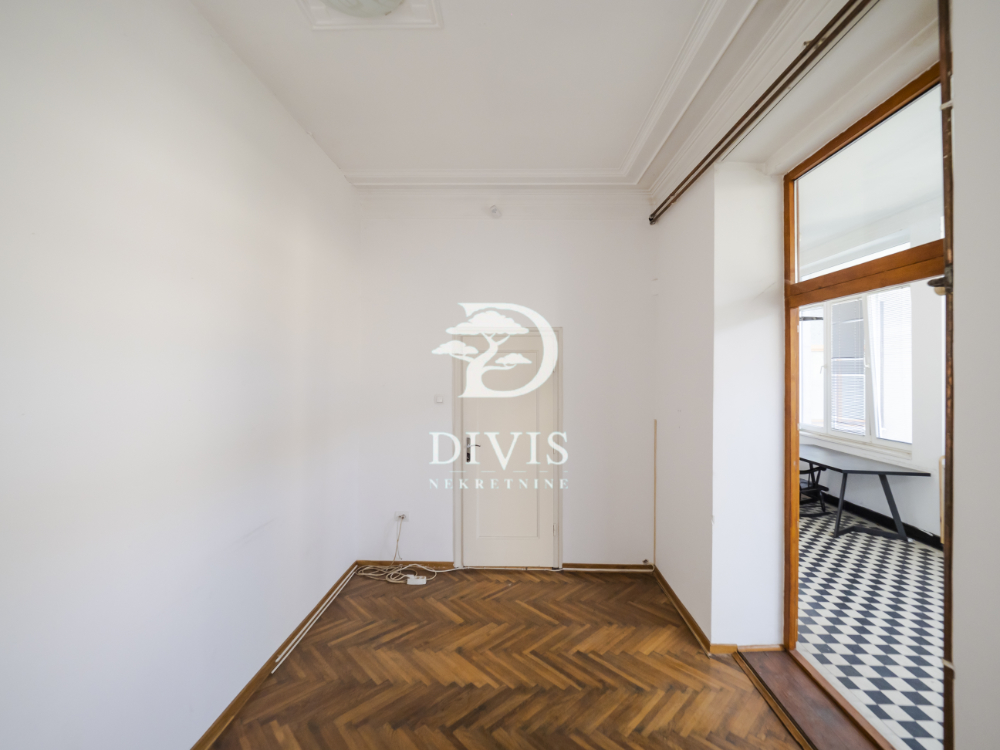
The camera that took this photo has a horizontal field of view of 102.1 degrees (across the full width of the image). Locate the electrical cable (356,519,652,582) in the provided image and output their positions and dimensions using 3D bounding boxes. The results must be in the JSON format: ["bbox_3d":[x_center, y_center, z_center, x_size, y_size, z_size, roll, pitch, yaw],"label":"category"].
[{"bbox_3d":[0.048,1.476,3.425,2.585,0.465,0.302,1,0,1],"label":"electrical cable"}]

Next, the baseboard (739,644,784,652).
[{"bbox_3d":[1.632,1.707,2.534,0.295,0.040,0.020,1,0,-2],"label":"baseboard"}]

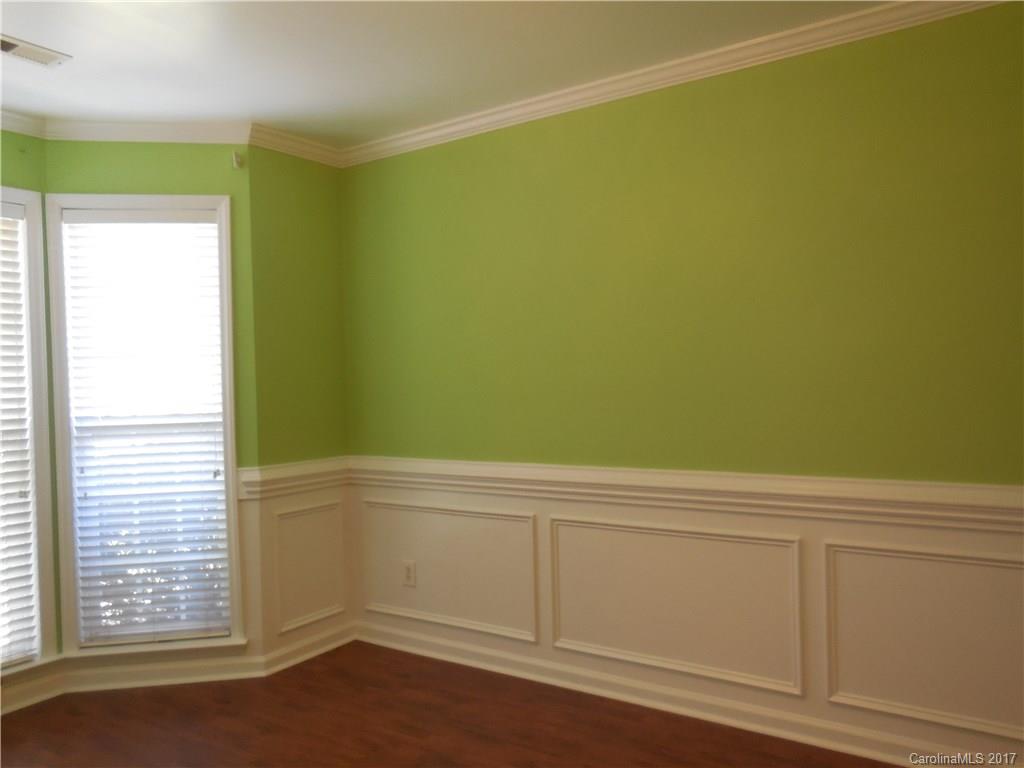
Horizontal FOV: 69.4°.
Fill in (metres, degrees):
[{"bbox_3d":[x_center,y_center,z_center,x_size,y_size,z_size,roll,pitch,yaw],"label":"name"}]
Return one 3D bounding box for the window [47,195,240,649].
[{"bbox_3d":[-1.575,0.163,3.213,0.737,1.945,0.100,-2,0,-8],"label":"window"}]

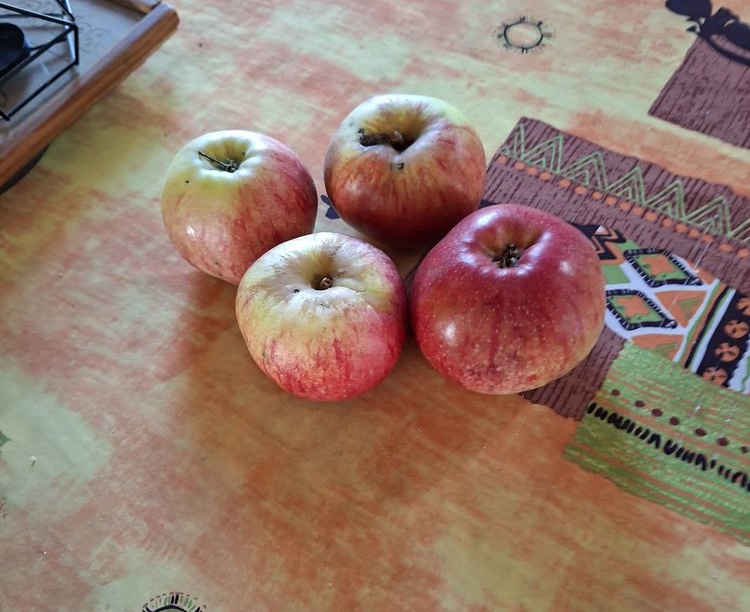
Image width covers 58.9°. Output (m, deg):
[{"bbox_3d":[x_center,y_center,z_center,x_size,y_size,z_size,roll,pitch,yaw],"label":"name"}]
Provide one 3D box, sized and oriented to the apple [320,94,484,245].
[{"bbox_3d":[0.014,-0.063,0.314,0.076,0.064,0.076,-4,59,6],"label":"apple"}]

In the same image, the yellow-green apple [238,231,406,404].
[{"bbox_3d":[-0.023,0.004,0.281,0.073,0.063,0.073,-13,59,0],"label":"yellow-green apple"}]

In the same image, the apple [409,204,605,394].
[{"bbox_3d":[0.052,-0.003,0.270,0.078,0.069,0.078,-4,59,6],"label":"apple"}]

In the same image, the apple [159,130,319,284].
[{"bbox_3d":[-0.064,-0.046,0.314,0.073,0.066,0.073,-13,59,0],"label":"apple"}]

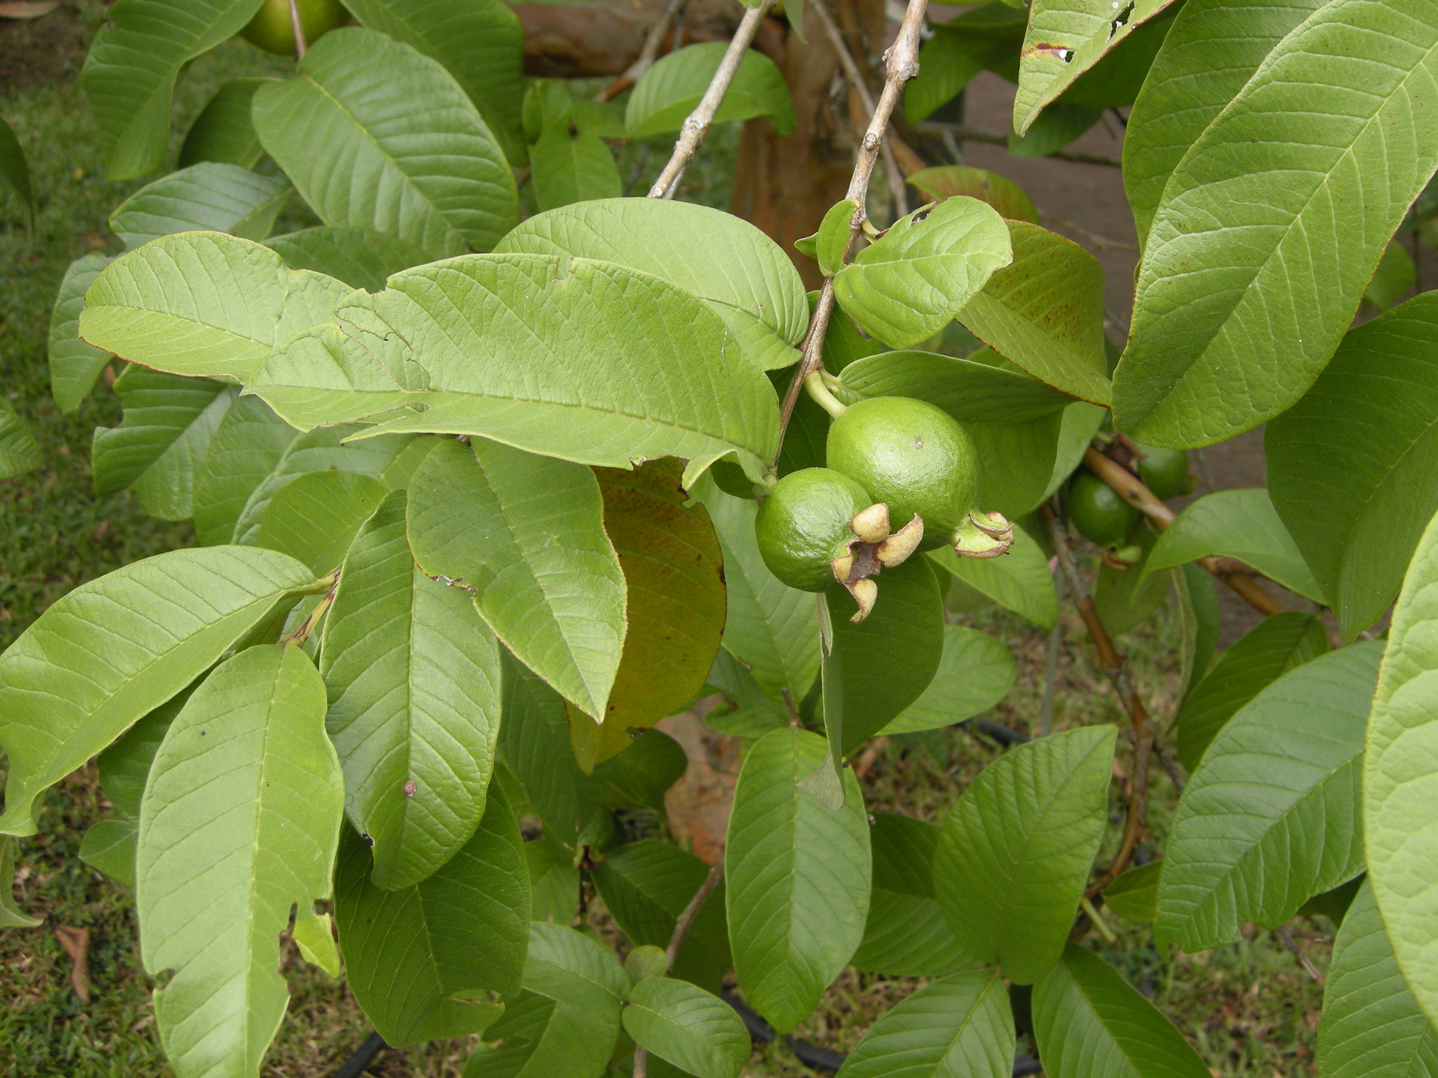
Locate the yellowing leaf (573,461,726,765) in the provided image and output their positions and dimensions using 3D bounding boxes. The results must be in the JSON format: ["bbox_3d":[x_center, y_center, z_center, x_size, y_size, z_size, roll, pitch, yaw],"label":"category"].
[{"bbox_3d":[-0.023,0.023,0.500,0.054,0.112,0.025,11,6,-6],"label":"yellowing leaf"}]

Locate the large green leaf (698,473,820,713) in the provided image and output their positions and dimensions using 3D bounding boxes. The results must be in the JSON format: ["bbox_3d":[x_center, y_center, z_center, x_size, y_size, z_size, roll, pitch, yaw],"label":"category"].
[{"bbox_3d":[0.011,0.016,0.550,0.052,0.105,0.022,-22,6,-3],"label":"large green leaf"}]

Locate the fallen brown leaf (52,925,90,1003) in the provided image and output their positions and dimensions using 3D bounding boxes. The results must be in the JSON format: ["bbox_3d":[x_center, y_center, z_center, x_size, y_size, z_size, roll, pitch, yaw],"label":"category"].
[{"bbox_3d":[-0.601,0.395,1.350,0.036,0.025,0.085,-9,37,-12],"label":"fallen brown leaf"}]

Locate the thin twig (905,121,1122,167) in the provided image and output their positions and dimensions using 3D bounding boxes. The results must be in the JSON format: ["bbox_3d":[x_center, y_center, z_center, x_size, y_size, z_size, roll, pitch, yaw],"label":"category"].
[{"bbox_3d":[0.245,-0.326,1.200,0.190,0.030,0.030,-4,36,-5],"label":"thin twig"}]

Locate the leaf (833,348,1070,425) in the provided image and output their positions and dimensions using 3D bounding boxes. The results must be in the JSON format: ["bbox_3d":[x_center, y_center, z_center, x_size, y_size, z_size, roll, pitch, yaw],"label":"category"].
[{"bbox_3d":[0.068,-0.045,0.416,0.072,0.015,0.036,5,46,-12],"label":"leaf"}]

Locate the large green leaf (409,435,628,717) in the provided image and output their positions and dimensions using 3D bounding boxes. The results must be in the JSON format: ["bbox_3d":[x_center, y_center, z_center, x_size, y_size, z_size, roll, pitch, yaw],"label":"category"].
[{"bbox_3d":[-0.062,0.012,0.455,0.058,0.100,0.025,-25,-3,-5],"label":"large green leaf"}]

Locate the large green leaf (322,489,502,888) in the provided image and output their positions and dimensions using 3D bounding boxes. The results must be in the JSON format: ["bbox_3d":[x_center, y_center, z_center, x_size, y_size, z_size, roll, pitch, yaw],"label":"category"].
[{"bbox_3d":[-0.098,0.047,0.460,0.056,0.125,0.028,2,6,-6],"label":"large green leaf"}]

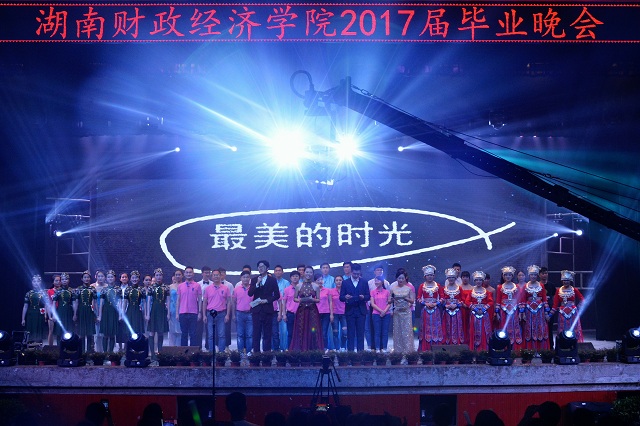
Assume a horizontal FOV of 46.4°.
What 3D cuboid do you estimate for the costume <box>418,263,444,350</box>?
[{"bbox_3d":[2.172,1.888,14.500,0.510,1.750,0.400,0,-3,0],"label":"costume"}]

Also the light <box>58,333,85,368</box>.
[{"bbox_3d":[-4.438,2.438,13.300,0.420,0.600,0.400,0,-3,8],"label":"light"}]

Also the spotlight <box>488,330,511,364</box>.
[{"bbox_3d":[3.267,2.424,13.450,0.420,0.610,0.400,0,-3,-8],"label":"spotlight"}]

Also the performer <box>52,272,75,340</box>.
[{"bbox_3d":[-4.896,1.955,14.300,0.470,1.629,0.310,1,-4,-11],"label":"performer"}]

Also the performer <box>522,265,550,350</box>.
[{"bbox_3d":[4.154,1.842,14.314,0.569,1.685,0.400,0,-3,2],"label":"performer"}]

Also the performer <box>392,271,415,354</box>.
[{"bbox_3d":[1.605,1.931,14.513,0.467,1.660,0.380,0,-5,5],"label":"performer"}]

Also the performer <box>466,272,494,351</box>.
[{"bbox_3d":[3.133,1.950,14.566,0.547,1.631,0.400,0,-5,5],"label":"performer"}]

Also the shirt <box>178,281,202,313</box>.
[{"bbox_3d":[-2.620,1.714,15.099,0.486,0.674,0.280,0,-5,-3],"label":"shirt"}]

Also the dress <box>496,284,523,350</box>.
[{"bbox_3d":[3.678,2.046,14.559,0.546,1.374,0.400,0,-5,5],"label":"dress"}]

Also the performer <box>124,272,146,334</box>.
[{"bbox_3d":[-3.422,1.885,13.823,0.430,1.636,0.320,0,-5,-5],"label":"performer"}]

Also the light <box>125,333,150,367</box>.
[{"bbox_3d":[-3.162,2.371,12.930,0.446,0.580,0.400,-1,-4,9],"label":"light"}]

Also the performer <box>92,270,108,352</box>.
[{"bbox_3d":[-4.532,1.999,15.307,0.440,1.613,0.320,0,-3,-2],"label":"performer"}]

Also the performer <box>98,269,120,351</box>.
[{"bbox_3d":[-3.931,1.906,14.000,0.440,1.660,0.330,0,-3,-4],"label":"performer"}]

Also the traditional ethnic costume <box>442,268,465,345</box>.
[{"bbox_3d":[2.602,1.912,14.410,0.457,1.677,0.360,0,-3,0],"label":"traditional ethnic costume"}]

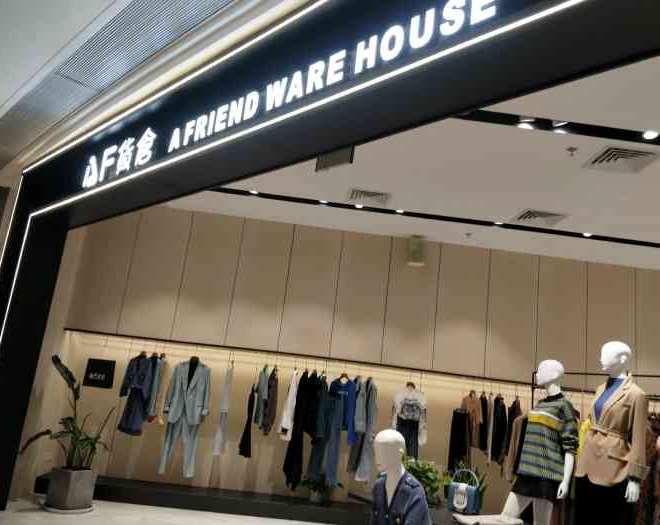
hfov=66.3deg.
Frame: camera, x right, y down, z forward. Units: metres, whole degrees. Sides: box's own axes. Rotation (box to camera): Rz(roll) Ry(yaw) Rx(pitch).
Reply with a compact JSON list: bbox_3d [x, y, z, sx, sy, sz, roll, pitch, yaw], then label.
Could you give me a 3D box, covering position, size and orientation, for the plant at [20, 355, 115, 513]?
[{"bbox_3d":[-2.558,1.652,4.963,0.820,1.400,0.700,7,-11,-3],"label":"plant"}]

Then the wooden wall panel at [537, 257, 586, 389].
[{"bbox_3d":[2.712,0.691,5.920,0.590,1.501,0.050,7,-12,-2],"label":"wooden wall panel"}]

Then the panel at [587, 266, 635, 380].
[{"bbox_3d":[3.316,0.774,5.981,0.589,1.514,0.040,7,-12,-2],"label":"panel"}]

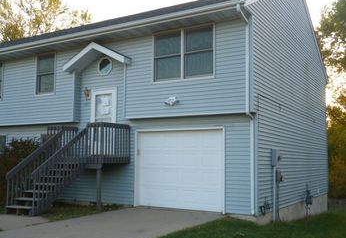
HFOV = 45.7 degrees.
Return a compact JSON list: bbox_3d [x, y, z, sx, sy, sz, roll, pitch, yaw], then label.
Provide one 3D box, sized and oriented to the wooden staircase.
[{"bbox_3d":[-2.950,1.290,11.299,2.131,2.422,3.035,-3,-7,30],"label":"wooden staircase"}]

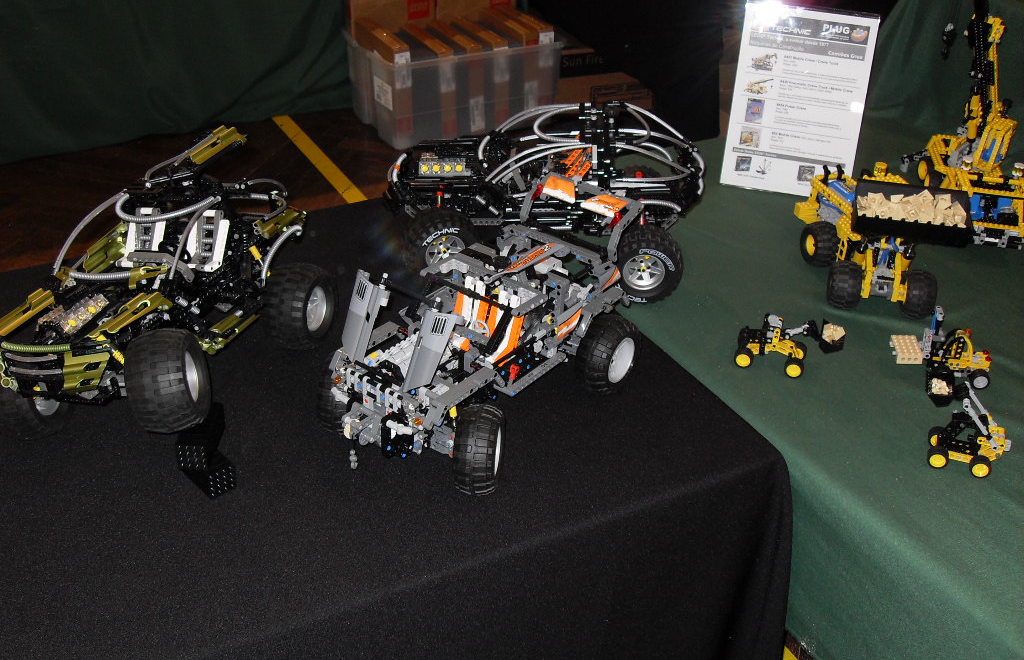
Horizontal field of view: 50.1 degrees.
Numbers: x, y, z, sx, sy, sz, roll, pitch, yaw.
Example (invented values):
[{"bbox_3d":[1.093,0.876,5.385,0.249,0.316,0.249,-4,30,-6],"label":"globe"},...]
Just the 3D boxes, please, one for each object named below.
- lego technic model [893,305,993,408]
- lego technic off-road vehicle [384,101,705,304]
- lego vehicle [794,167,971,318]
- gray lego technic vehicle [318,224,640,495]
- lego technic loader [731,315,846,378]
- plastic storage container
[{"bbox_3d":[0.520,0.013,1.333,0.124,0.096,0.072,2,29,2],"label":"lego technic model"},{"bbox_3d":[0.051,-0.209,1.585,0.442,0.222,0.278,6,30,8],"label":"lego technic off-road vehicle"},{"bbox_3d":[0.505,-0.139,1.509,0.153,0.190,0.348,2,29,1],"label":"lego vehicle"},{"bbox_3d":[-0.030,-0.006,1.231,0.232,0.213,0.367,21,35,31],"label":"gray lego technic vehicle"},{"bbox_3d":[0.345,0.015,1.354,0.132,0.068,0.064,8,30,13],"label":"lego technic loader"},{"bbox_3d":[-0.240,-1.024,4.430,0.726,0.320,0.534,-13,32,-24],"label":"plastic storage container"}]

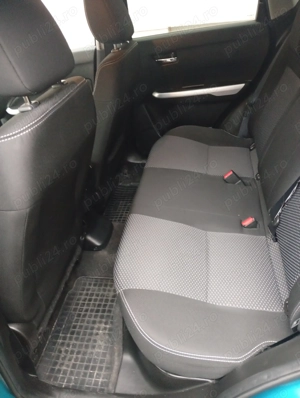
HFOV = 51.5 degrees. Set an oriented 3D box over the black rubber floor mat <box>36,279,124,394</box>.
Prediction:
[{"bbox_3d":[-0.227,0.479,1.188,0.300,0.022,0.461,0,37,11],"label":"black rubber floor mat"}]

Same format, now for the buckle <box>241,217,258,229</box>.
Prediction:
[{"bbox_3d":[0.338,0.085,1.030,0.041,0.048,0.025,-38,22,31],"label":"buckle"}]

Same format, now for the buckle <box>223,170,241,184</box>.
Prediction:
[{"bbox_3d":[0.349,-0.089,1.322,0.060,0.044,0.026,28,20,-32],"label":"buckle"}]

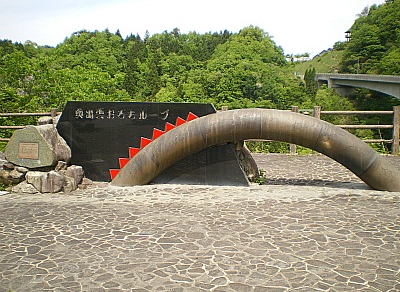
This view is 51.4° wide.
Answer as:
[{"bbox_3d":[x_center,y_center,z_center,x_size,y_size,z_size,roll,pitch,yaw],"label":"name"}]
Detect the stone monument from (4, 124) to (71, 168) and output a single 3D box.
[{"bbox_3d":[-2.609,0.008,6.720,0.840,0.690,0.600,1,8,8],"label":"stone monument"}]

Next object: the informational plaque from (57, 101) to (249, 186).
[{"bbox_3d":[-0.958,-0.058,6.948,3.542,1.333,0.220,1,8,6],"label":"informational plaque"}]

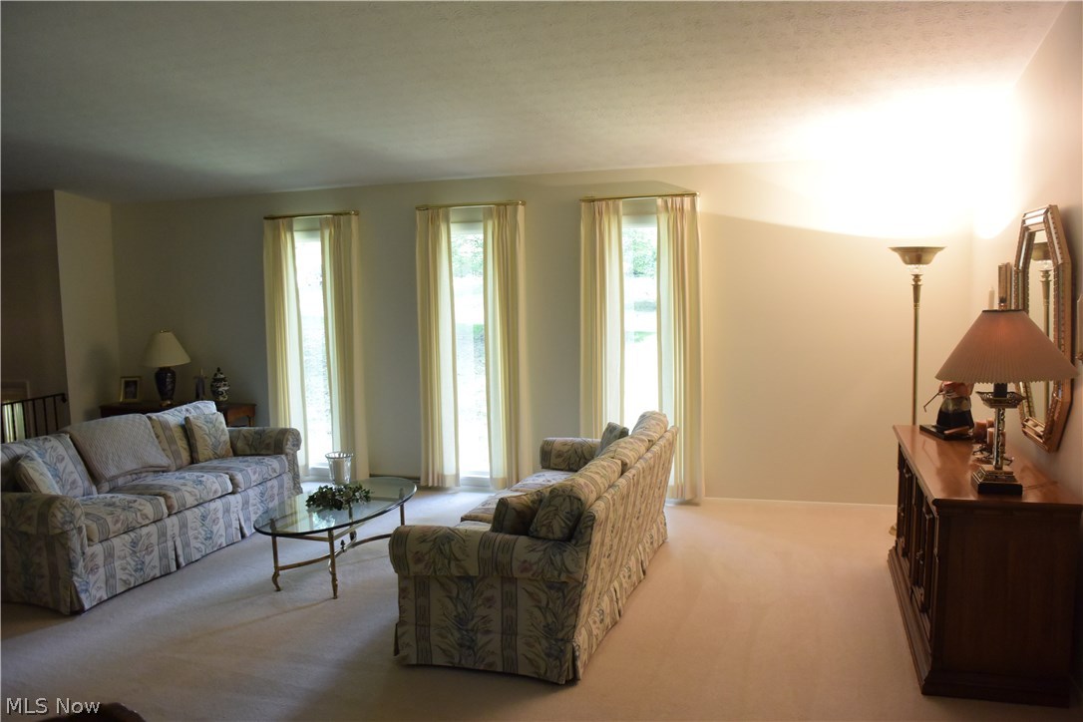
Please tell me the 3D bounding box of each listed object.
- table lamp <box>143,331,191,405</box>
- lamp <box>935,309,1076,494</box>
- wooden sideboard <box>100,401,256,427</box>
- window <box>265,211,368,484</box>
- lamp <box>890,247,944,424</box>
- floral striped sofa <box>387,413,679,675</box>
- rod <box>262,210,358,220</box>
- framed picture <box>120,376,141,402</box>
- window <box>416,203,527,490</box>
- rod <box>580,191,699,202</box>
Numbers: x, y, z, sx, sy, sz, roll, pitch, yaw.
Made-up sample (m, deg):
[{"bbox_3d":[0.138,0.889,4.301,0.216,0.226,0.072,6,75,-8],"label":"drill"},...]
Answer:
[{"bbox_3d":[-3.334,0.058,7.212,0.390,0.690,0.390,0,5,19],"label":"table lamp"},{"bbox_3d":[1.755,0.152,3.103,0.470,0.695,0.470,0,4,16],"label":"lamp"},{"bbox_3d":[-3.163,0.734,7.107,1.270,0.687,0.420,0,4,16],"label":"wooden sideboard"},{"bbox_3d":[-1.960,-0.132,7.069,0.962,2.273,0.130,0,5,19],"label":"window"},{"bbox_3d":[2.324,0.197,5.052,0.305,1.797,0.305,0,5,19],"label":"lamp"},{"bbox_3d":[0.097,0.803,4.287,0.909,0.809,2.079,0,5,19],"label":"floral striped sofa"},{"bbox_3d":[-1.992,-1.249,6.984,0.967,0.045,0.090,0,5,19],"label":"rod"},{"bbox_3d":[-3.804,0.263,7.520,0.190,0.250,0.050,-1,-8,4],"label":"framed picture"},{"bbox_3d":[-0.532,-0.102,6.569,0.944,2.278,0.140,0,4,16],"label":"window"},{"bbox_3d":[0.737,-1.228,6.123,0.886,0.040,0.080,0,4,16],"label":"rod"}]

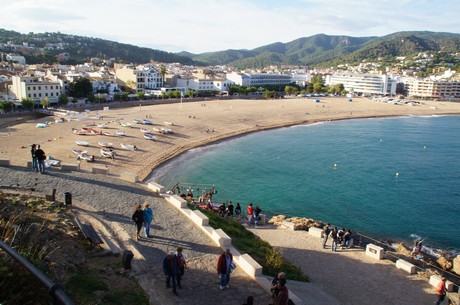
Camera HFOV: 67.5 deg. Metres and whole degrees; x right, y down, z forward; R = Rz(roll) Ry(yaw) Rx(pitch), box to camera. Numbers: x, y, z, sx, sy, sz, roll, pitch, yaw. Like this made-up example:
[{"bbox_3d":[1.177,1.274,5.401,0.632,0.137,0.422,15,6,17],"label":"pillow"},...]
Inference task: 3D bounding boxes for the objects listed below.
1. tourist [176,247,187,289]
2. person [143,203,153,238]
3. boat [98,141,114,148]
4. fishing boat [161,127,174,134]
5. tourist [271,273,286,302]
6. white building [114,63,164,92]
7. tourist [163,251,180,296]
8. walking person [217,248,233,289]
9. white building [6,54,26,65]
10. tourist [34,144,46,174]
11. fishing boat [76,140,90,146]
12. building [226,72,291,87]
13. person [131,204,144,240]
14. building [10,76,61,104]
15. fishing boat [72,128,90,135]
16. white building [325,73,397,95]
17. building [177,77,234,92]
[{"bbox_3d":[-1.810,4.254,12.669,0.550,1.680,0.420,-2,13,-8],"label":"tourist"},{"bbox_3d":[-3.643,3.015,15.358,0.550,1.680,0.400,-6,14,-24],"label":"person"},{"bbox_3d":[-35.314,-2.252,97.966,4.800,1.000,1.700,10,17,36],"label":"boat"},{"bbox_3d":[-21.691,-7.407,119.400,5.300,1.100,1.900,10,17,37],"label":"fishing boat"},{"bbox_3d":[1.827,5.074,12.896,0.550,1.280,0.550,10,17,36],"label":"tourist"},{"bbox_3d":[-60.311,-45.737,230.303,20.000,20.300,27.000,-13,18,-43],"label":"white building"},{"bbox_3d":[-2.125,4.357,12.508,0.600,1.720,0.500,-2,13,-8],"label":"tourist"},{"bbox_3d":[-0.210,4.459,13.161,0.620,1.700,0.420,-2,13,-10],"label":"walking person"},{"bbox_3d":[-215.116,-93.419,347.821,18.000,10.500,12.000,-8,15,-29],"label":"white building"},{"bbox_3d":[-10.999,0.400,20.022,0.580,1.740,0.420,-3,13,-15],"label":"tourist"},{"bbox_3d":[-42.564,-2.675,99.957,4.300,0.900,1.600,10,17,36],"label":"fishing boat"},{"bbox_3d":[24.009,-53.189,271.316,46.000,15.800,26.000,-6,15,-24],"label":"building"},{"bbox_3d":[-3.947,2.993,14.713,0.550,1.670,0.400,-7,15,-26],"label":"person"},{"bbox_3d":[-94.667,-29.040,168.442,12.500,13.500,17.500,8,15,32],"label":"building"},{"bbox_3d":[-45.754,-6.188,106.005,5.300,1.100,1.800,3,13,15],"label":"fishing boat"},{"bbox_3d":[104.709,-54.682,277.589,46.000,15.800,24.000,10,17,37],"label":"white building"},{"bbox_3d":[-20.085,-50.835,268.600,42.000,12.000,15.000,-10,16,-39],"label":"building"}]

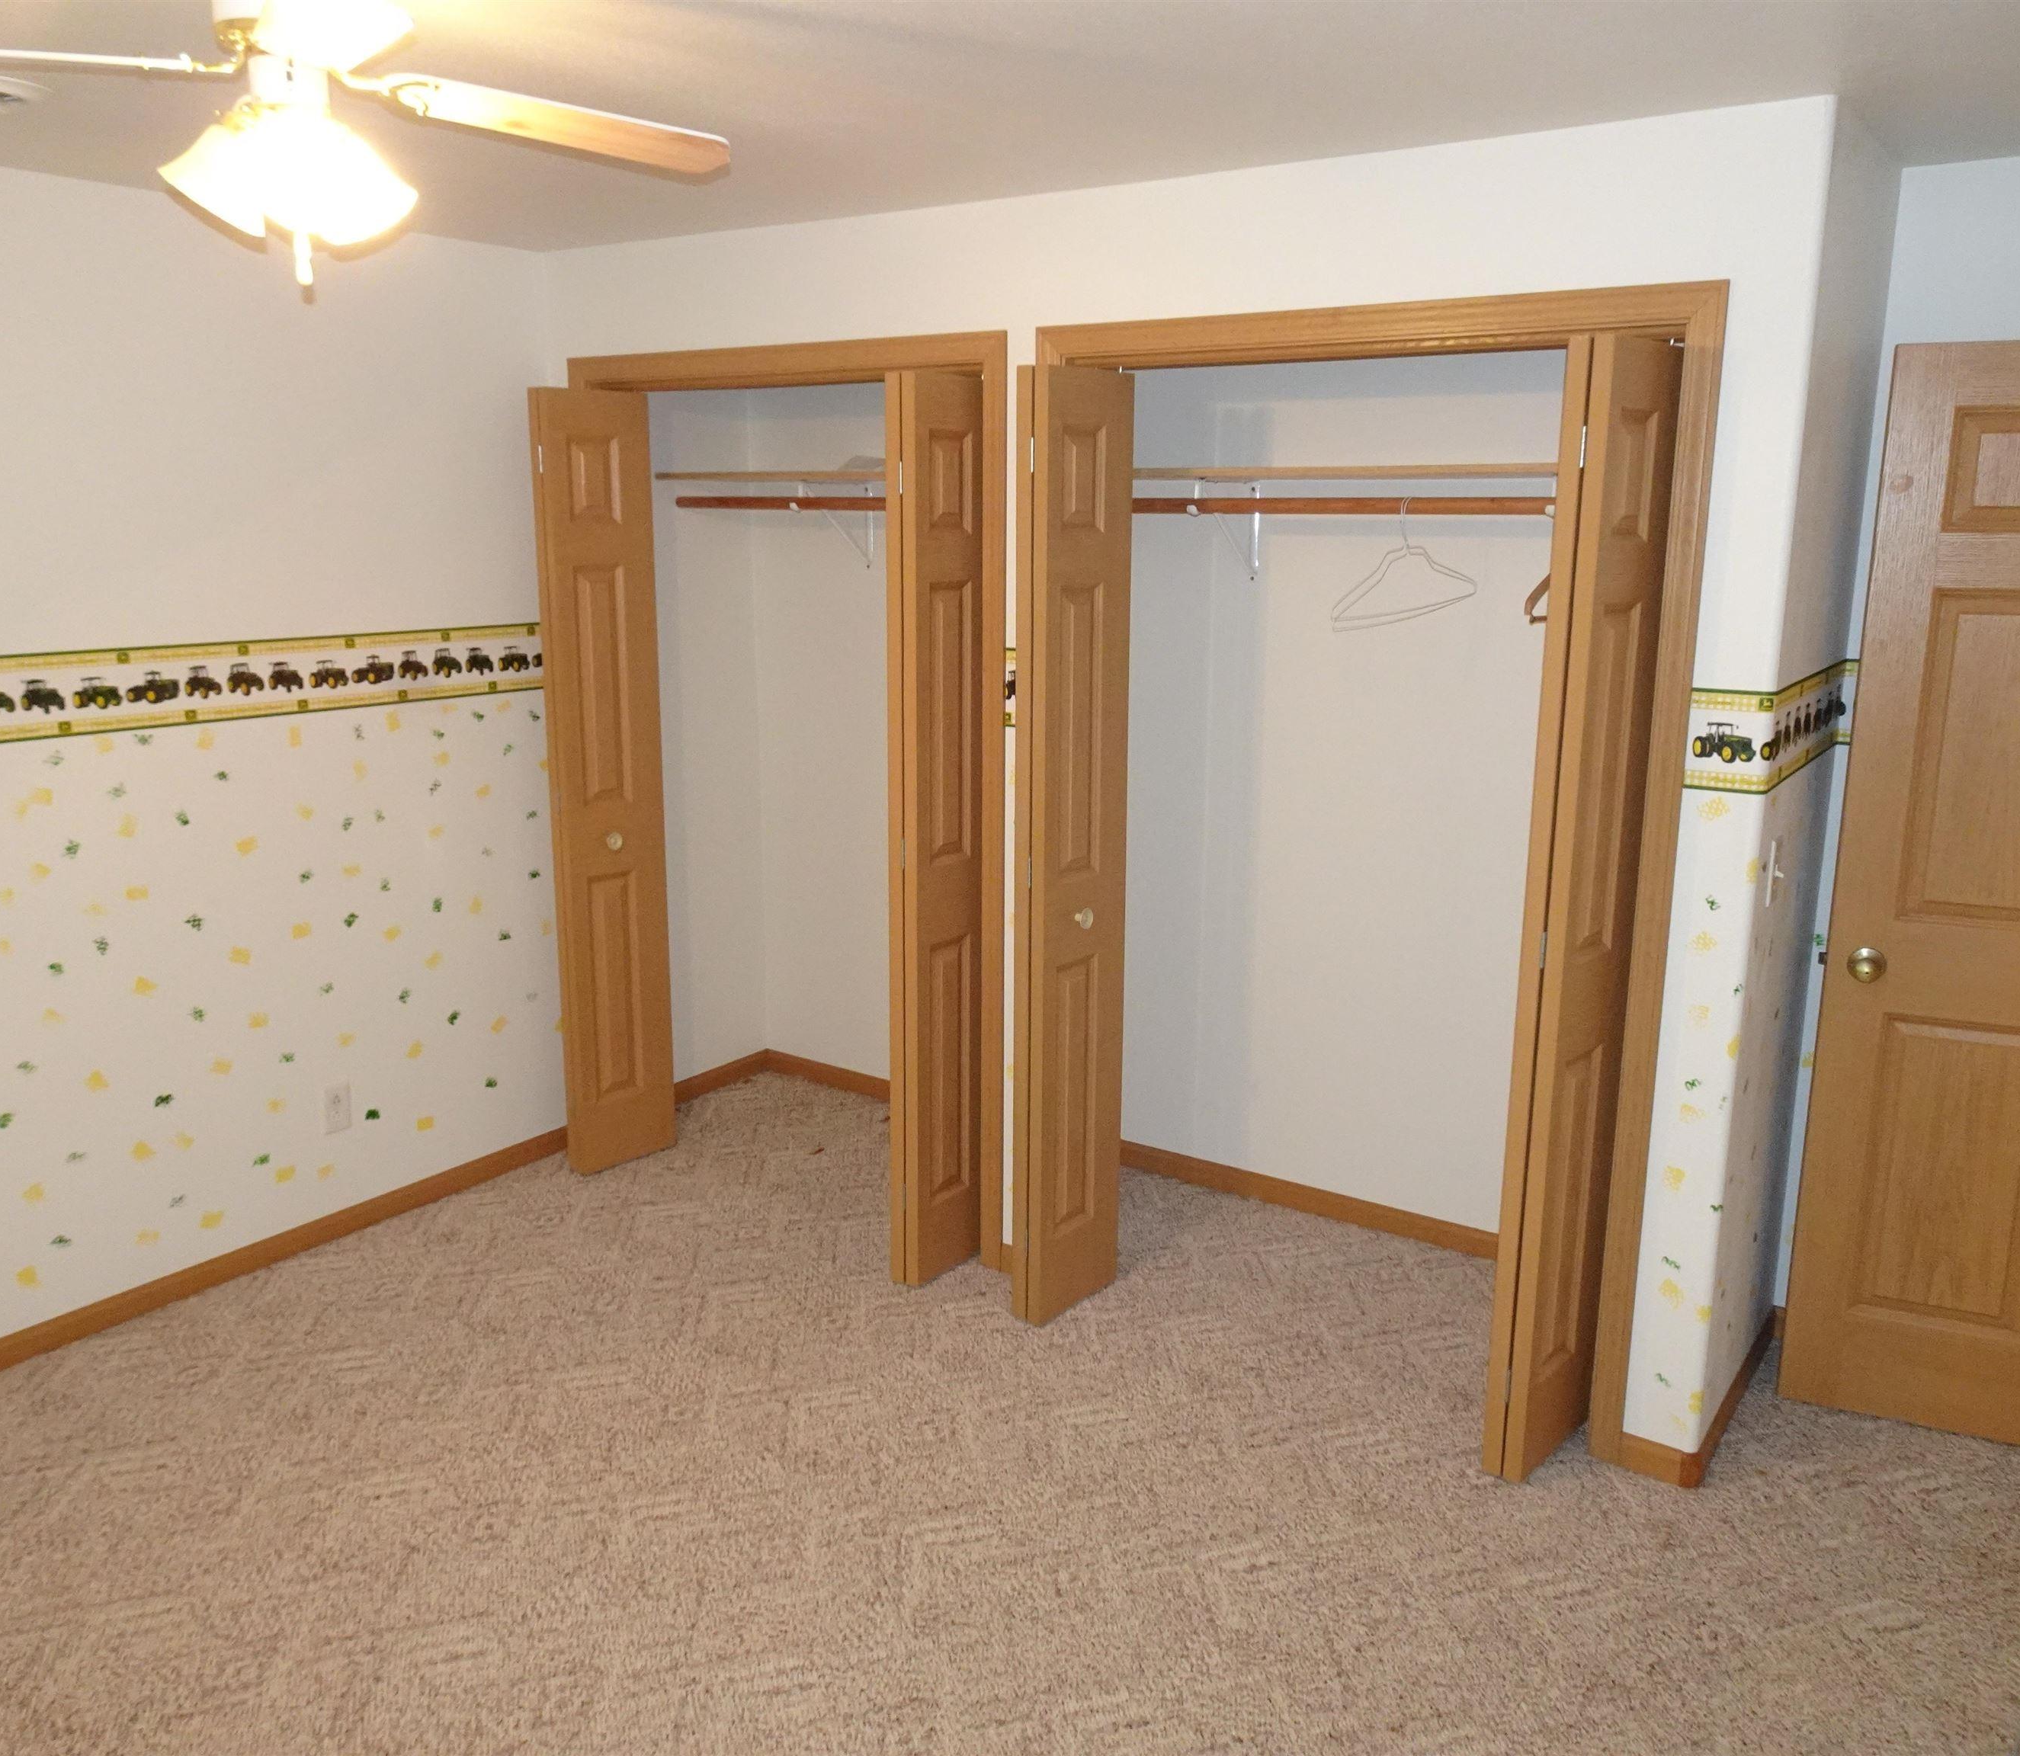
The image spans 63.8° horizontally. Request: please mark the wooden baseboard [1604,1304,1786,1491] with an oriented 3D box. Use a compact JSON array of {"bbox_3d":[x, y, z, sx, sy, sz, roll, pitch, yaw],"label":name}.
[{"bbox_3d":[1.427,1.038,3.347,0.149,0.074,0.718,9,15,34],"label":"wooden baseboard"}]

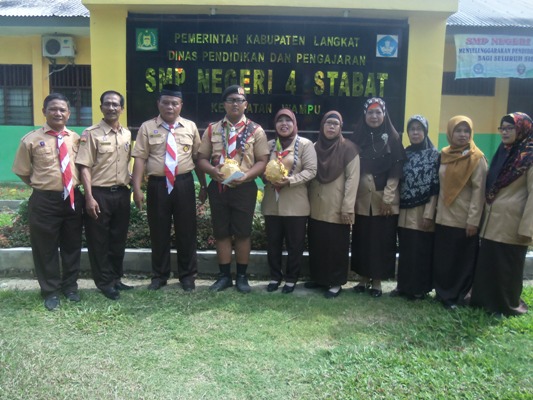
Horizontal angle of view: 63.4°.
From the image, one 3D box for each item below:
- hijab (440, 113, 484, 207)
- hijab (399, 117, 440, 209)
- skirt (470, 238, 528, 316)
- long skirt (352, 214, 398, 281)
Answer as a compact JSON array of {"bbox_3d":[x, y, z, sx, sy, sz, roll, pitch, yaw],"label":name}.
[{"bbox_3d":[1.555,-0.313,3.420,0.380,0.740,0.300,5,7,32],"label":"hijab"},{"bbox_3d":[1.270,-0.328,3.579,0.380,0.760,0.290,5,7,32],"label":"hijab"},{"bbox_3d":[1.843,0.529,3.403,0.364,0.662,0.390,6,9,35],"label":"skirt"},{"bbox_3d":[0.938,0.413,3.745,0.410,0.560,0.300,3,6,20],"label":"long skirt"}]

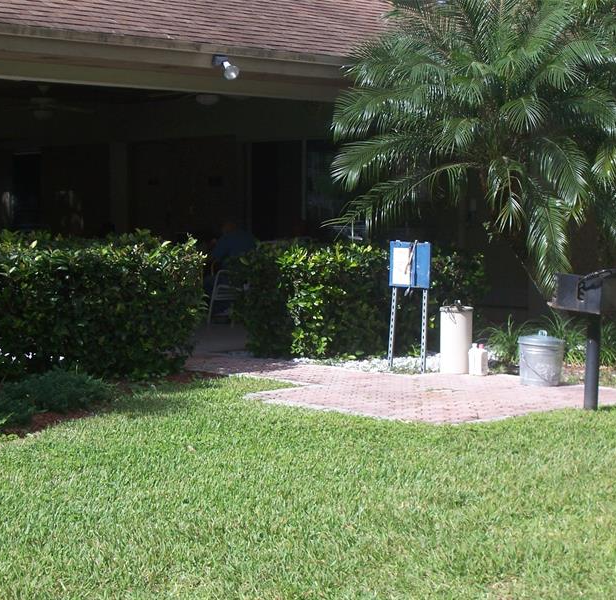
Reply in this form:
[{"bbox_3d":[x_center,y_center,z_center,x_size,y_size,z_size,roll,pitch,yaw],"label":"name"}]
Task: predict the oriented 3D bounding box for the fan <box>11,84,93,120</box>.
[{"bbox_3d":[-3.245,-2.432,18.786,1.270,0.428,1.270,3,5,44],"label":"fan"}]

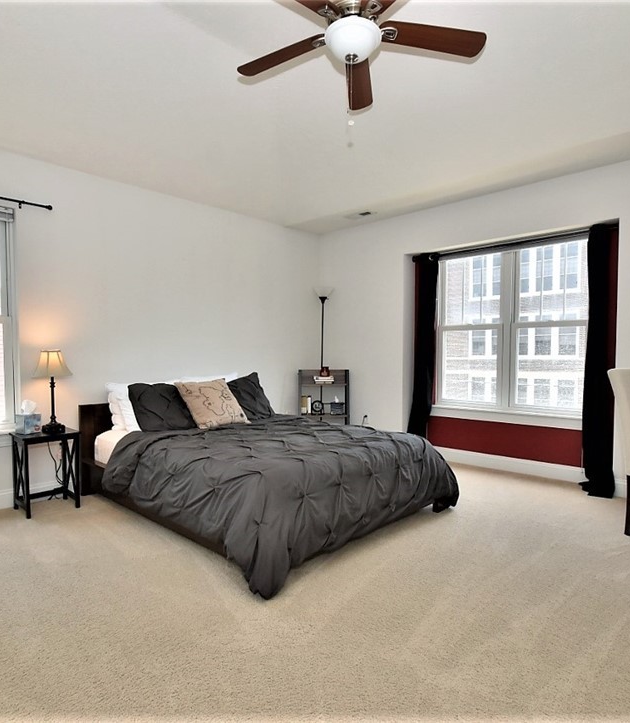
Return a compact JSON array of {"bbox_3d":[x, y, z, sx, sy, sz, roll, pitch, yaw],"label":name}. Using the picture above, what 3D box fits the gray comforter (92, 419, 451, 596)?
[{"bbox_3d":[-0.287,0.775,3.264,1.940,0.520,1.700,1,2,43],"label":"gray comforter"}]

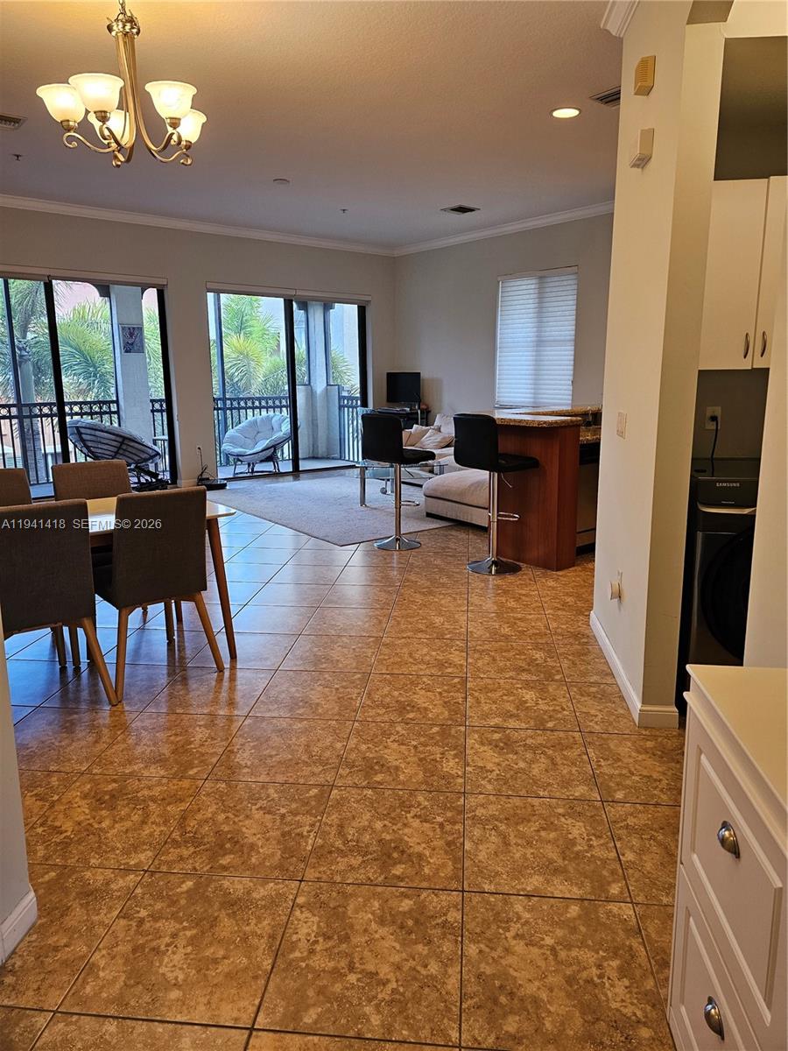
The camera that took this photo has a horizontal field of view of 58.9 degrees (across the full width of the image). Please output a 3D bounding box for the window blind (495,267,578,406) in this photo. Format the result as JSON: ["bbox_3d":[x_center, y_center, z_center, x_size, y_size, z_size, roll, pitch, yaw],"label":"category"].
[{"bbox_3d":[1.740,-2.320,8.787,0.060,1.670,1.280,-10,16,-37],"label":"window blind"}]

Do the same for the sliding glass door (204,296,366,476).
[{"bbox_3d":[-1.426,-2.002,10.009,2.530,2.420,0.100,-10,16,-37],"label":"sliding glass door"}]

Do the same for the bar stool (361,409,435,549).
[{"bbox_3d":[0.034,-0.365,5.688,0.420,1.060,0.440,10,17,41],"label":"bar stool"}]

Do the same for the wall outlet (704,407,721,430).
[{"bbox_3d":[1.616,-0.542,3.530,0.070,0.115,0.010,1,13,6],"label":"wall outlet"}]

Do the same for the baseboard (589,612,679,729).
[{"bbox_3d":[1.120,0.637,3.342,0.157,0.096,1.178,1,13,6],"label":"baseboard"}]

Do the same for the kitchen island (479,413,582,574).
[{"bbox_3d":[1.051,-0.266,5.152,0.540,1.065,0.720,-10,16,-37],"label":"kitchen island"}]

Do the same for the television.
[{"bbox_3d":[0.138,-1.968,9.992,0.520,0.460,0.120,1,13,8],"label":"television"}]

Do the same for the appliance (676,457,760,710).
[{"bbox_3d":[1.557,0.223,3.120,0.686,0.980,0.780,1,13,6],"label":"appliance"}]

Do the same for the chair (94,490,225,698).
[{"bbox_3d":[-1.196,0.268,3.322,0.490,0.880,0.560,-12,17,-41],"label":"chair"}]

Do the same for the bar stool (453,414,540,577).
[{"bbox_3d":[0.719,-0.223,4.918,0.430,1.085,0.420,-10,16,-37],"label":"bar stool"}]

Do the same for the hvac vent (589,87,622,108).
[{"bbox_3d":[1.407,-2.655,4.316,0.270,0.030,0.310,-10,16,-37],"label":"hvac vent"}]

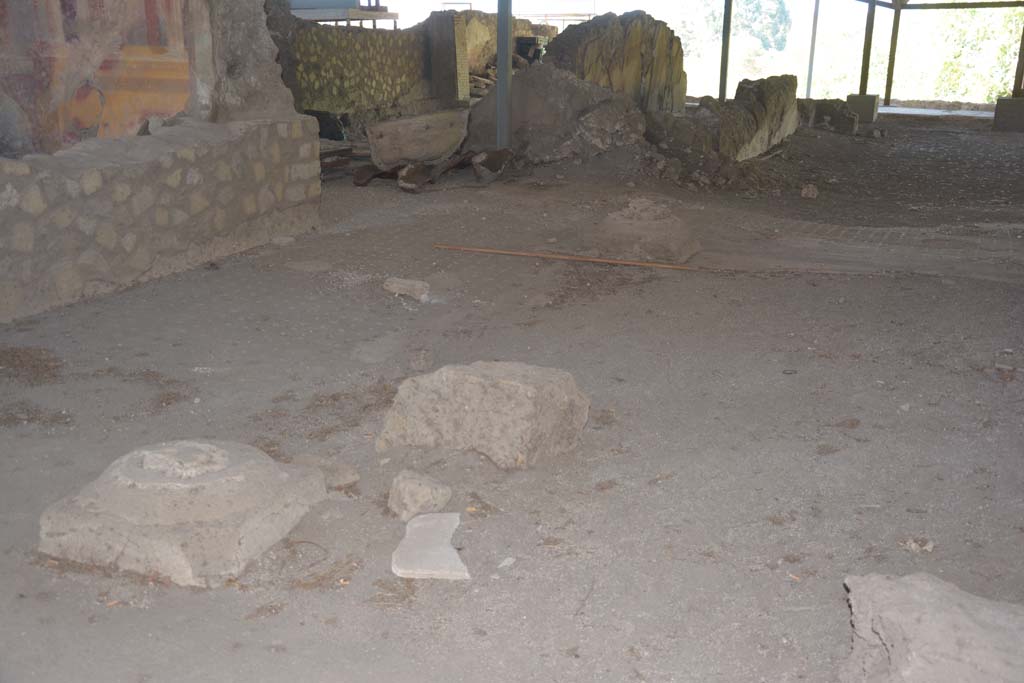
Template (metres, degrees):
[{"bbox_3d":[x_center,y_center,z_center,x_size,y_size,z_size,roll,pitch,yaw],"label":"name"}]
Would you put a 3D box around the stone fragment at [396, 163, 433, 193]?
[{"bbox_3d":[-0.929,-1.583,11.527,0.313,0.252,0.235,3,15,10],"label":"stone fragment"}]

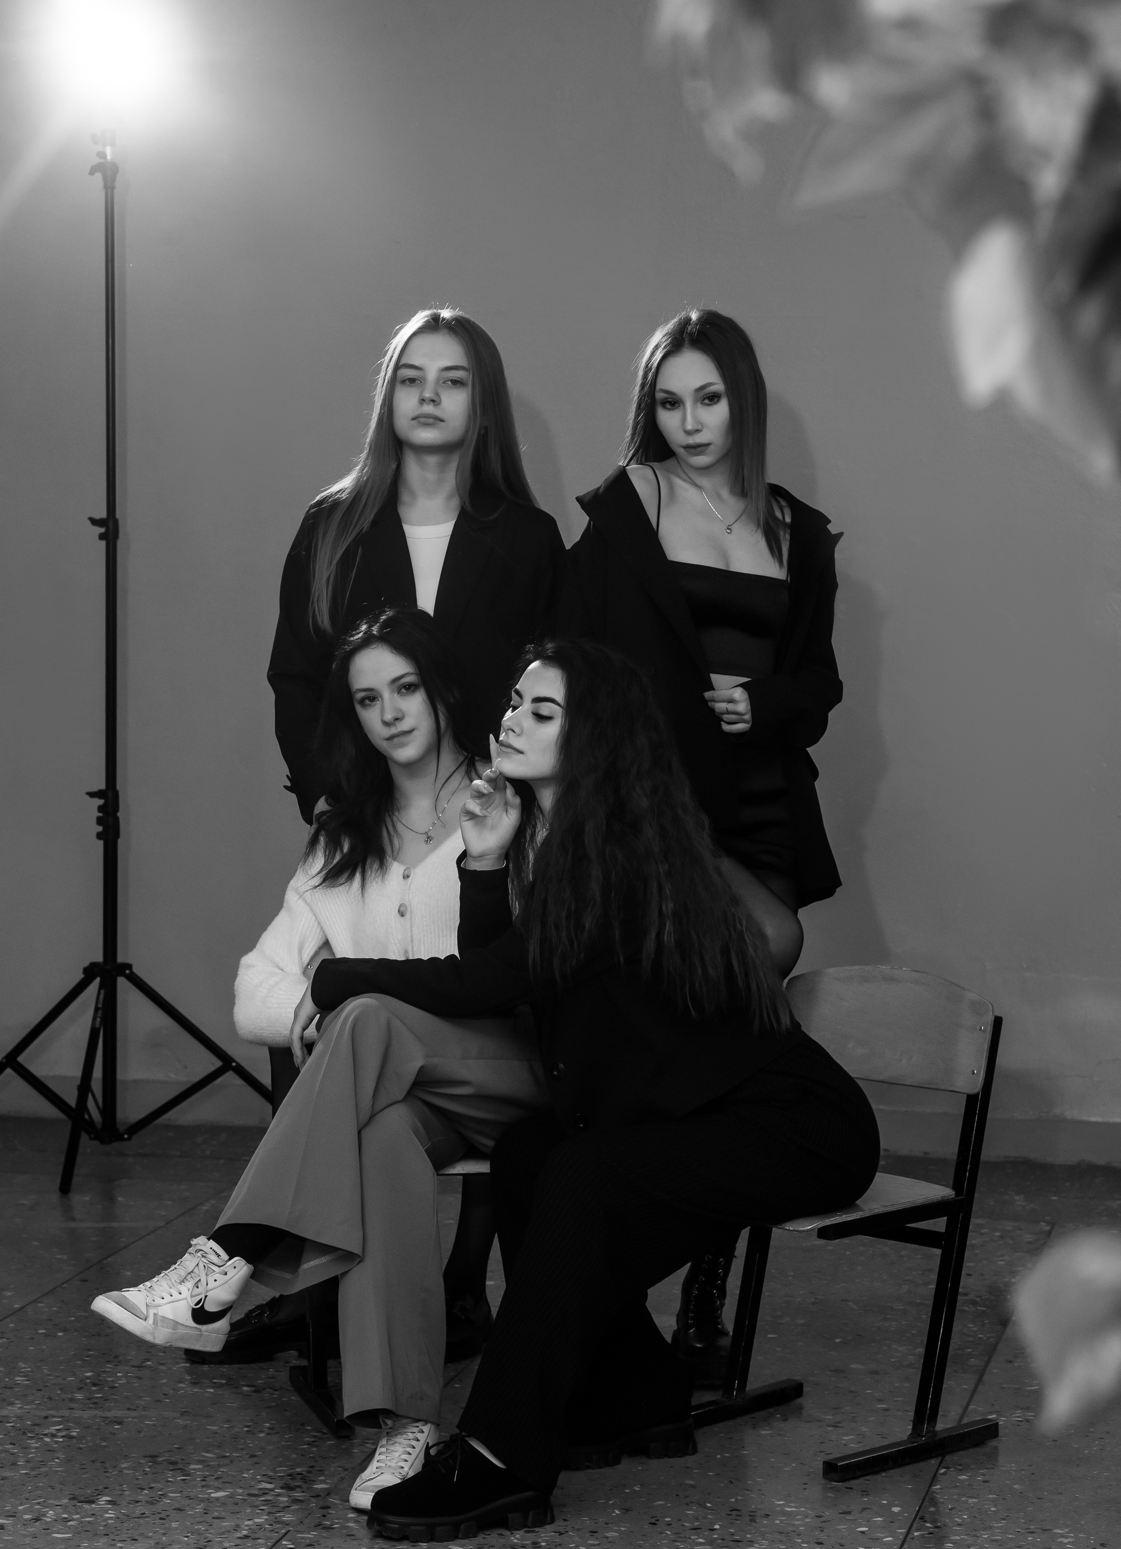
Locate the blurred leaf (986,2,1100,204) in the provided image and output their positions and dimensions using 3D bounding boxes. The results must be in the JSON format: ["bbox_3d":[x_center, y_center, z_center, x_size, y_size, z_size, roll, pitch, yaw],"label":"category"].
[{"bbox_3d":[0.152,-0.211,1.250,0.036,0.063,0.030,1,4,7],"label":"blurred leaf"}]

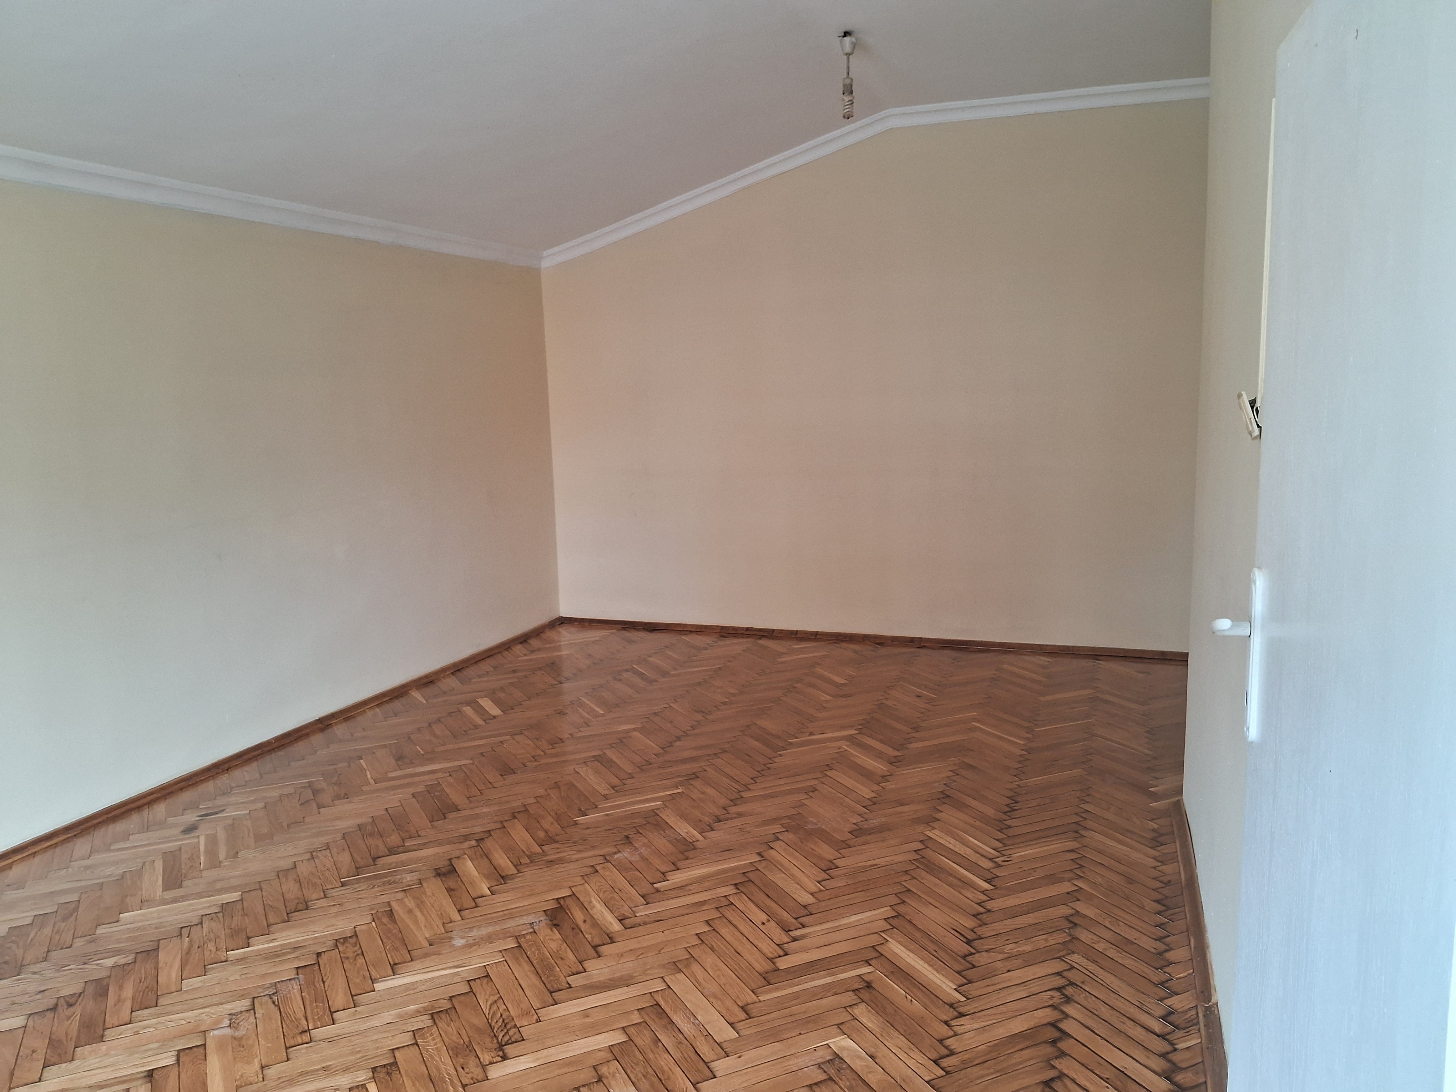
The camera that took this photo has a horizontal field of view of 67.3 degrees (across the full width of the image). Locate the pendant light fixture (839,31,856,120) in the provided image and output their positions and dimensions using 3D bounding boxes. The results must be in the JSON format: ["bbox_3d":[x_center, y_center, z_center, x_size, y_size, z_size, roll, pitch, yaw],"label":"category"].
[{"bbox_3d":[0.441,-1.733,4.035,0.065,0.307,0.065,2,9,19],"label":"pendant light fixture"}]

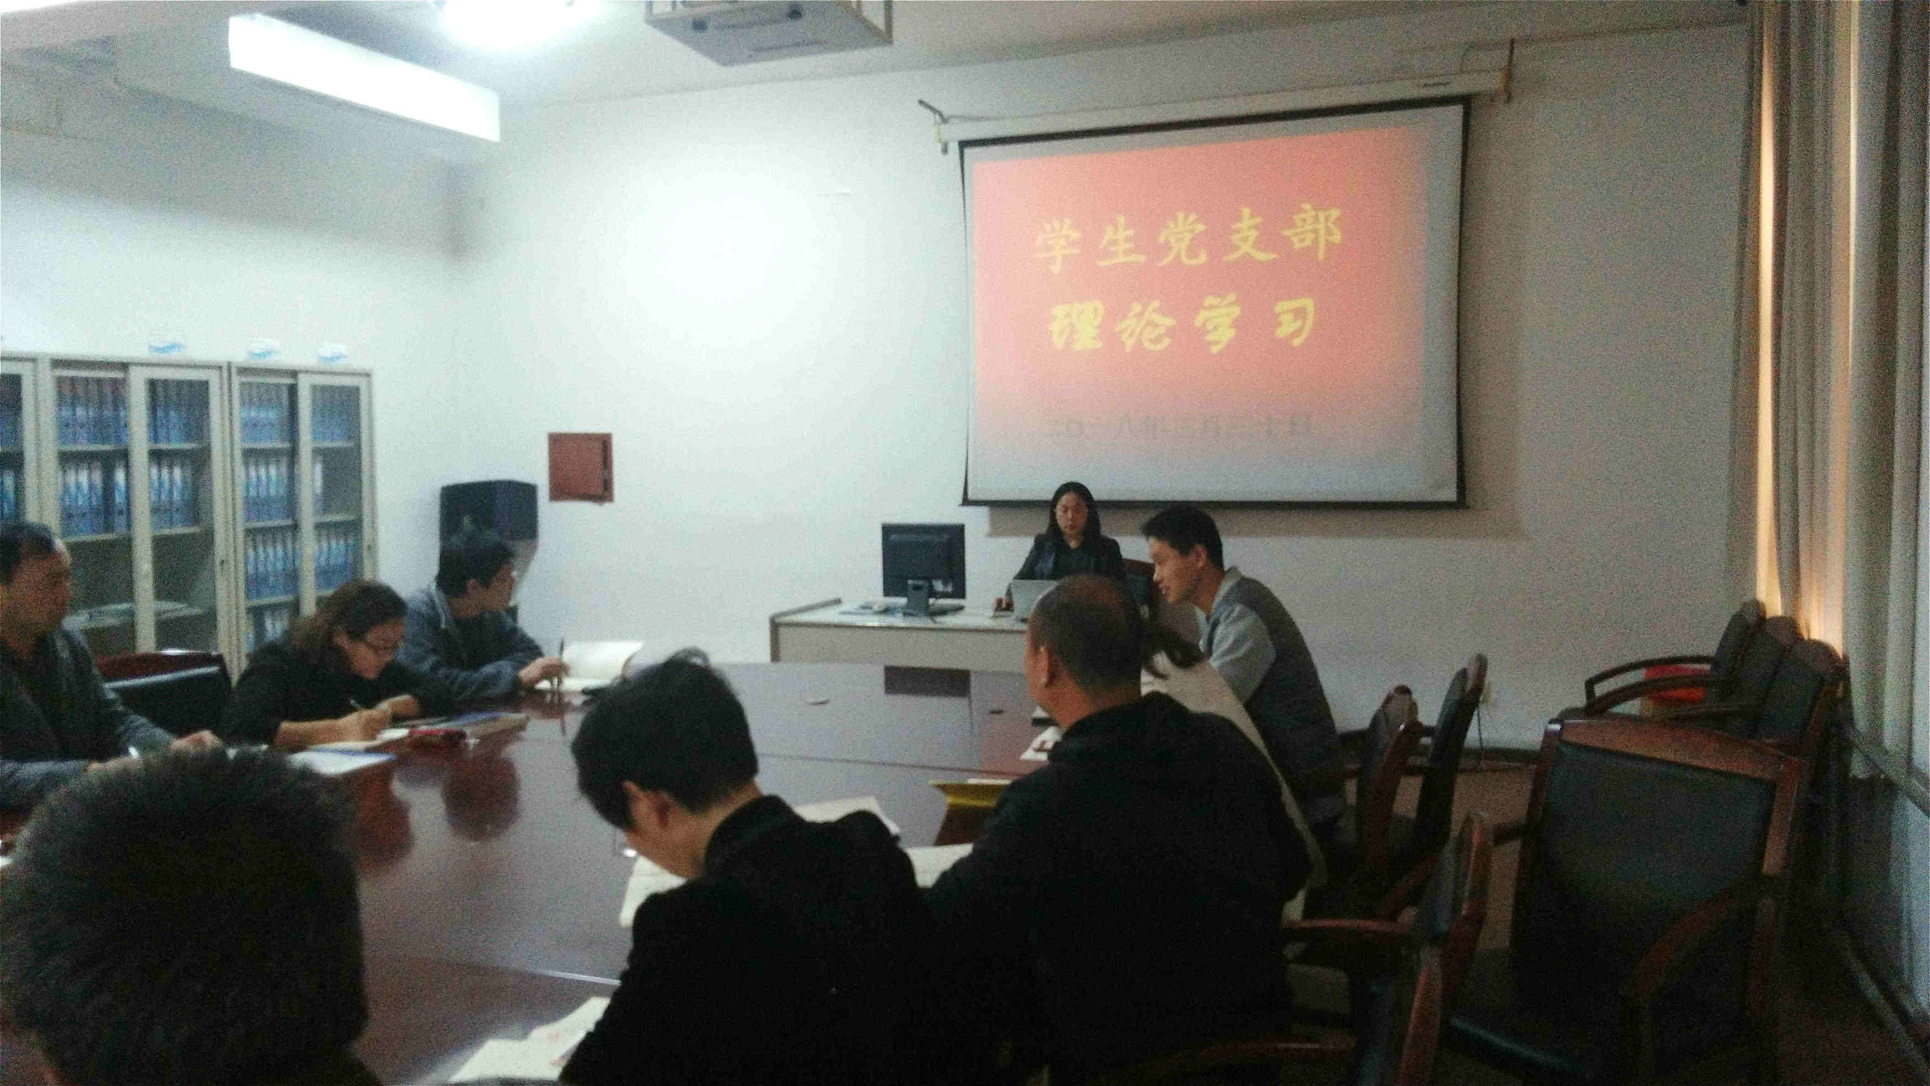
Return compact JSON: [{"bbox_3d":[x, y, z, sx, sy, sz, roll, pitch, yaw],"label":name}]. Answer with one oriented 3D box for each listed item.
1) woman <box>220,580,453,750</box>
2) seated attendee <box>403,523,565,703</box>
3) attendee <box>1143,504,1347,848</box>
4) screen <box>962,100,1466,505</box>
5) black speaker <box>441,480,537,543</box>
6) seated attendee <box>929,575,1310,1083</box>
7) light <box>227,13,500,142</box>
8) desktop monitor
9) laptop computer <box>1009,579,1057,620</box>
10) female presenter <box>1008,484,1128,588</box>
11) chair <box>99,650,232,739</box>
[{"bbox_3d":[-1.749,0.660,3.780,0.740,1.170,0.530,1,5,16],"label":"woman"},{"bbox_3d":[-1.570,0.571,4.349,0.720,1.250,0.520,0,5,13],"label":"seated attendee"},{"bbox_3d":[0.770,0.567,3.689,0.740,1.310,0.490,1,5,23],"label":"attendee"},{"bbox_3d":[1.088,-1.060,6.448,2.378,1.788,0.050,1,5,21],"label":"screen"},{"bbox_3d":[-2.591,-0.135,7.556,0.430,0.370,0.320,1,5,21],"label":"black speaker"},{"bbox_3d":[0.265,0.695,2.443,0.740,1.270,0.550,3,6,38],"label":"seated attendee"},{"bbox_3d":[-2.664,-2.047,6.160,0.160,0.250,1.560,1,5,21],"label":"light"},{"bbox_3d":[-0.165,0.119,5.745,0.375,0.370,0.180,1,5,21],"label":"desktop monitor"},{"bbox_3d":[0.376,0.213,5.651,0.340,0.185,0.260,1,5,21],"label":"laptop computer"},{"bbox_3d":[0.441,0.393,6.050,0.500,1.280,0.680,2,5,26],"label":"female presenter"},{"bbox_3d":[-1.957,0.795,3.636,0.600,0.930,0.570,1,5,21],"label":"chair"}]

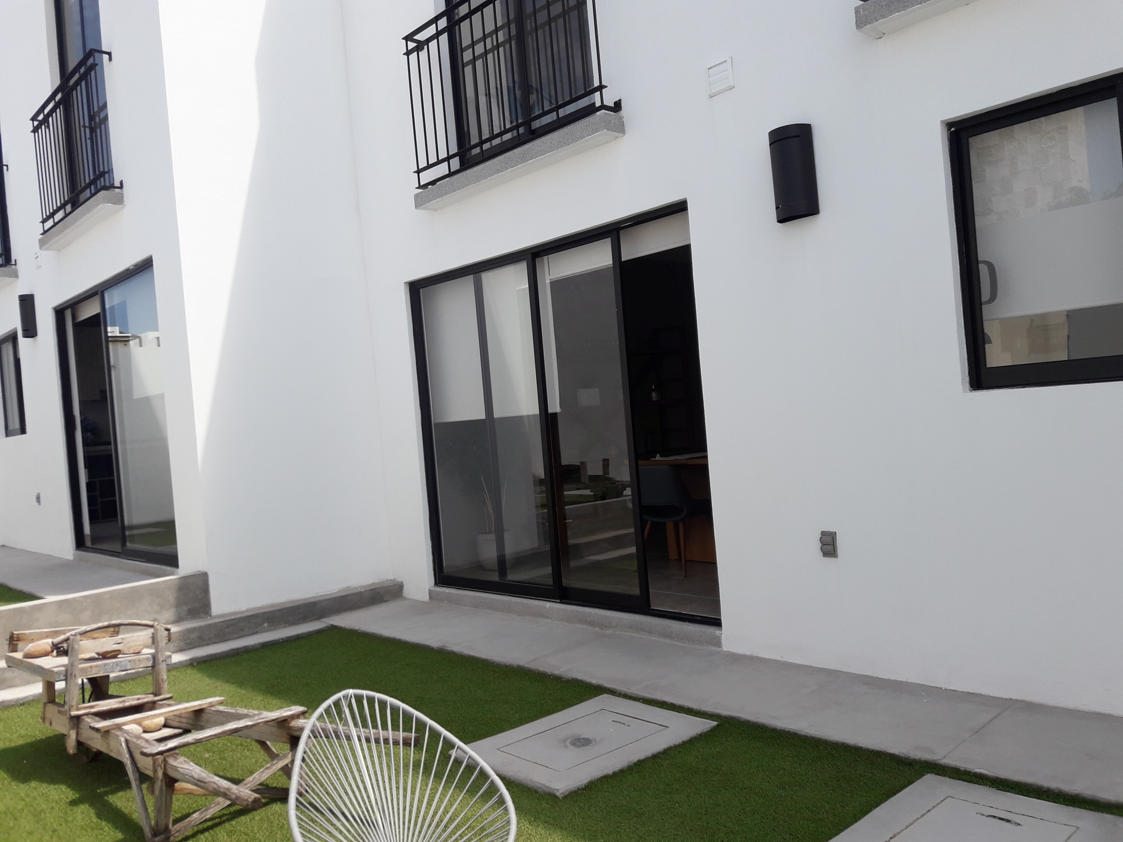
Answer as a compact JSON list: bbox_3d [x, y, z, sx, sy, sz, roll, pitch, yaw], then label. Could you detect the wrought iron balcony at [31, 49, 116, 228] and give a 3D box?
[{"bbox_3d":[-3.757,-2.071,6.988,0.139,0.964,1.684,-5,0,-43],"label":"wrought iron balcony"}]

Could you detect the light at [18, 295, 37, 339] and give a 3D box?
[{"bbox_3d":[-4.911,-0.965,8.354,0.100,0.390,0.195,-5,0,-43],"label":"light"}]

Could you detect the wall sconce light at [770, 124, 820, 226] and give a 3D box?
[{"bbox_3d":[1.000,-1.083,3.973,0.100,0.390,0.195,-5,0,-43],"label":"wall sconce light"}]

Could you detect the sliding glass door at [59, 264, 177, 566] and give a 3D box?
[{"bbox_3d":[-3.448,0.007,7.055,0.100,2.125,2.527,-5,0,-43],"label":"sliding glass door"}]

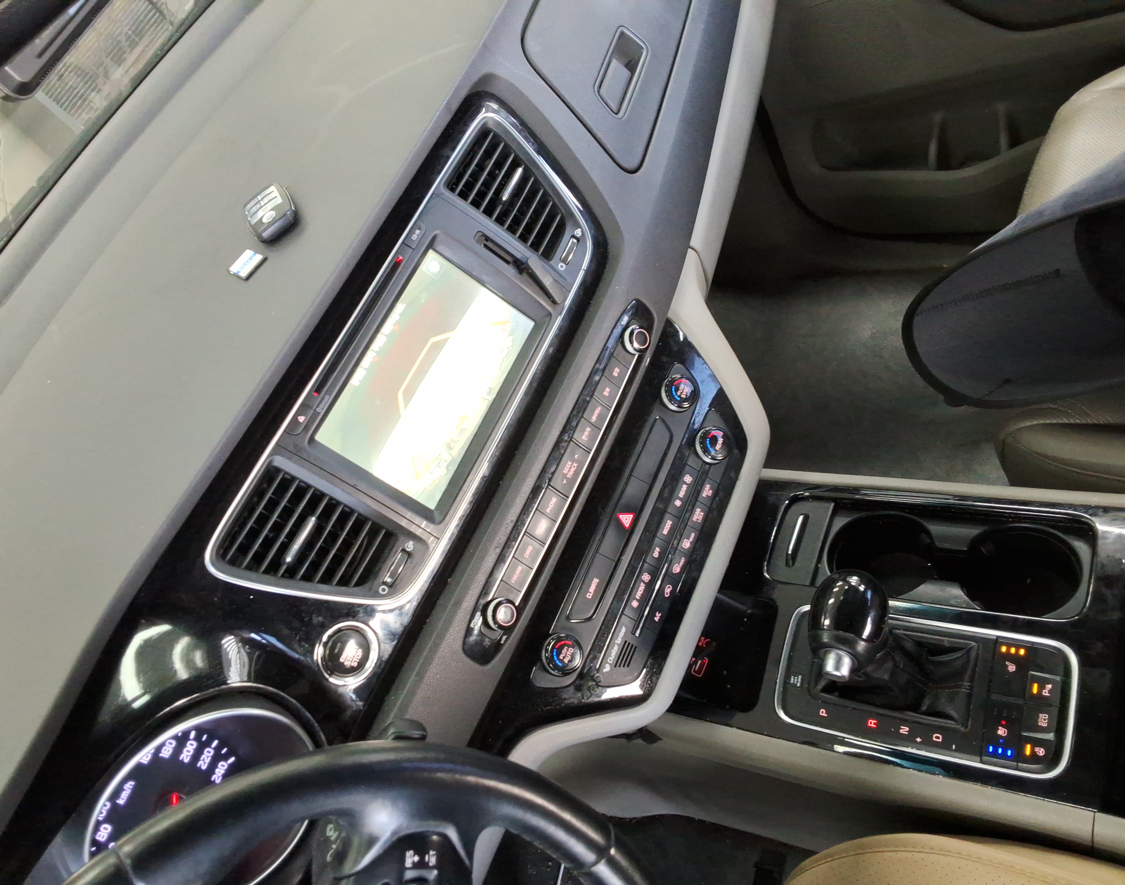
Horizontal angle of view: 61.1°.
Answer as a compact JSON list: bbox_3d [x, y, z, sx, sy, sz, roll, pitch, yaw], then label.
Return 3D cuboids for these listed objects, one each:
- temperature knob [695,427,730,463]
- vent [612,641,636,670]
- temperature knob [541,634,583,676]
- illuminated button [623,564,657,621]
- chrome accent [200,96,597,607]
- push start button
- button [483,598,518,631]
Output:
[{"bbox_3d":[0.138,0.002,0.875,0.032,0.032,0.014,-64,11,-22],"label":"temperature knob"},{"bbox_3d":[0.053,0.179,0.803,0.026,0.015,0.004,-64,11,-22],"label":"vent"},{"bbox_3d":[0.000,0.173,0.780,0.033,0.033,0.014,-64,11,-22],"label":"temperature knob"},{"bbox_3d":[0.067,0.129,0.822,0.051,0.013,0.006,-64,11,-22],"label":"illuminated button"},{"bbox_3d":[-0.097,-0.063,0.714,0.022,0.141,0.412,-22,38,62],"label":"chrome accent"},{"bbox_3d":[-0.144,0.143,0.646,0.012,0.043,0.043,-22,38,62],"label":"push start button"},{"bbox_3d":[-0.046,0.132,0.731,0.025,0.025,0.016,-64,13,-22],"label":"button"}]

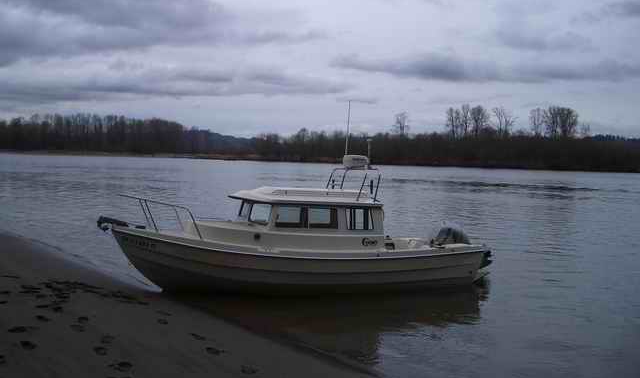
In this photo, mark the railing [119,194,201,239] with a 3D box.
[{"bbox_3d":[-3.082,0.523,12.191,1.380,0.790,1.500,1,3,-23],"label":"railing"}]

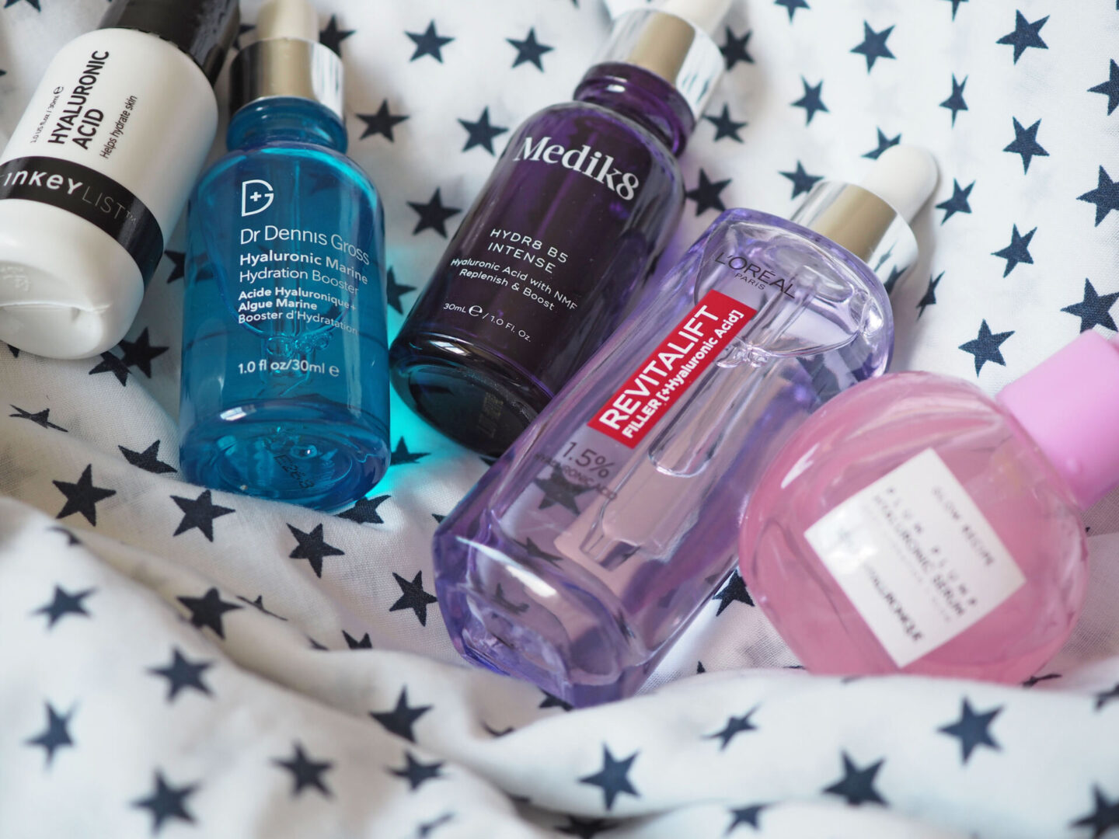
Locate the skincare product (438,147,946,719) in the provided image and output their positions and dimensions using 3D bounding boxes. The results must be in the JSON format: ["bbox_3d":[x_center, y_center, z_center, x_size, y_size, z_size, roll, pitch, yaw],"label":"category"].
[{"bbox_3d":[0.027,-0.005,0.313,0.036,0.030,0.116,29,63,27],"label":"skincare product"}]

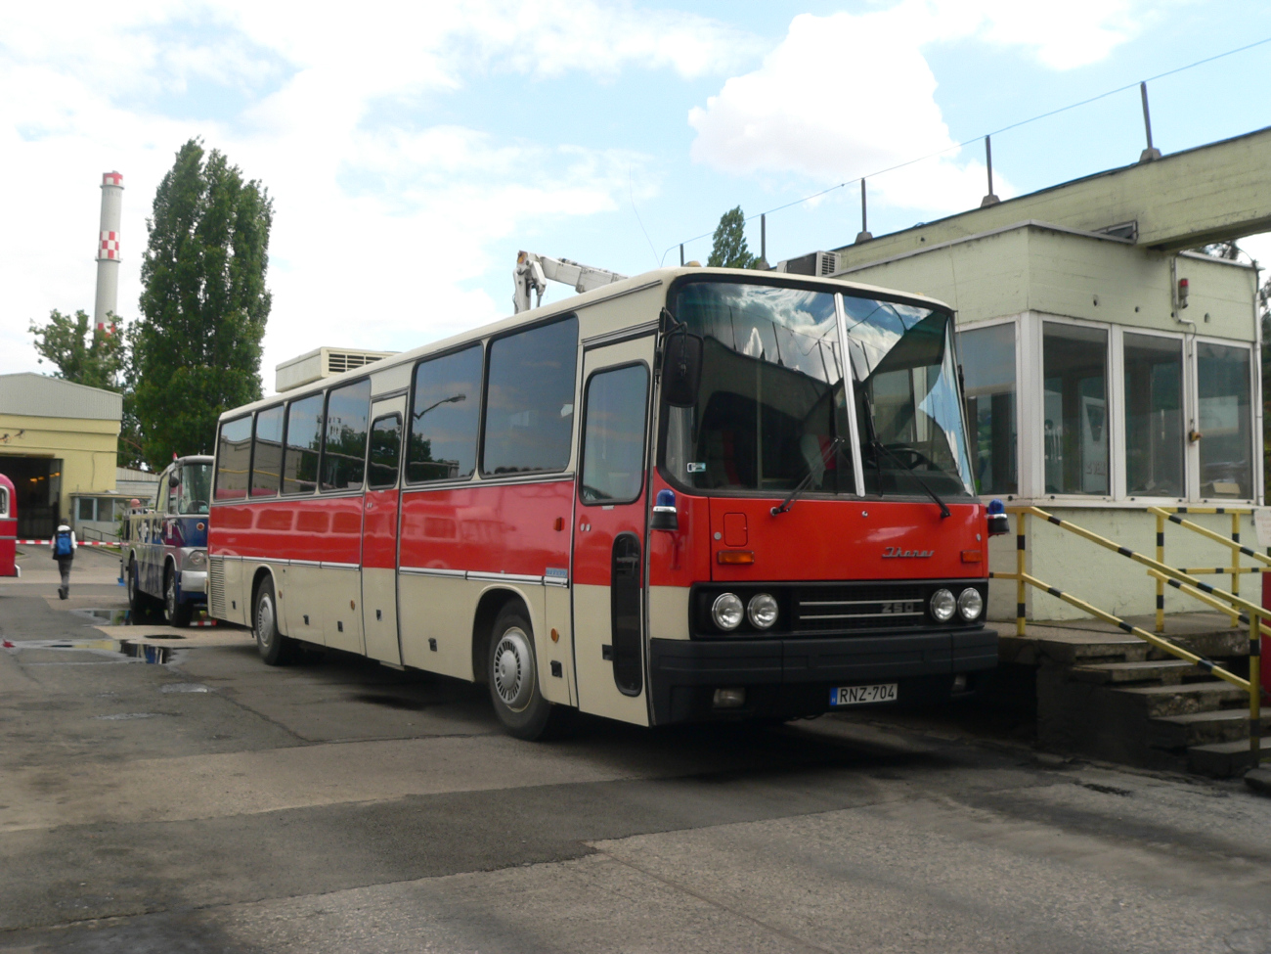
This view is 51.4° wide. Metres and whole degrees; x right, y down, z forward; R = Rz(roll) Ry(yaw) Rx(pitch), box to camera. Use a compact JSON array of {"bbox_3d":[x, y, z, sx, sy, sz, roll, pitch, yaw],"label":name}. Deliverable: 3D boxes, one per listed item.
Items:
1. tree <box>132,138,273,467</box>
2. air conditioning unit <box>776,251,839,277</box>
[{"bbox_3d":[-29.133,-8.667,87.461,9.000,27.613,9.000,0,-3,0],"label":"tree"},{"bbox_3d":[2.042,-2.289,15.600,0.320,0.570,0.770,2,-3,-30],"label":"air conditioning unit"}]

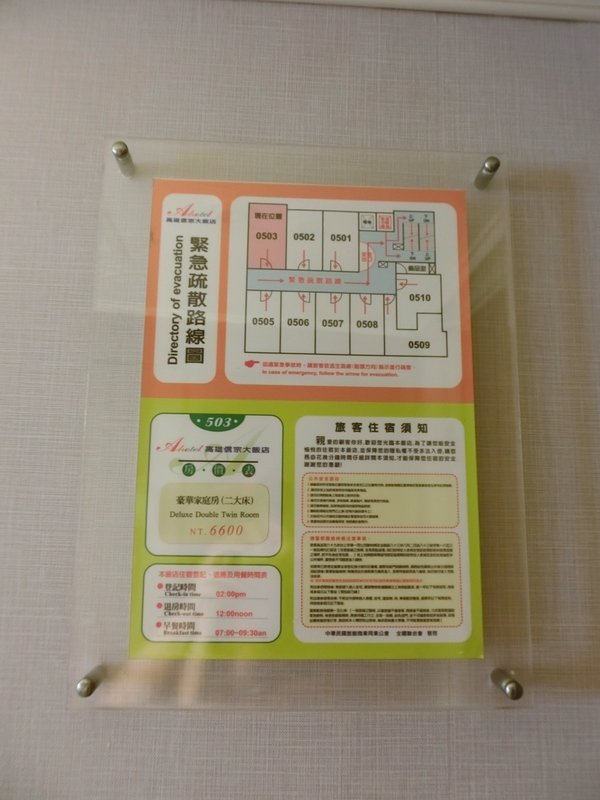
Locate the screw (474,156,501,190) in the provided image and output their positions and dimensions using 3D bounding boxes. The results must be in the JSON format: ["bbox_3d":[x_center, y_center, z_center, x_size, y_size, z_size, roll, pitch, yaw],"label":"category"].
[{"bbox_3d":[0.134,-0.162,0.414,0.010,0.010,0.029,1,-9,-3],"label":"screw"}]

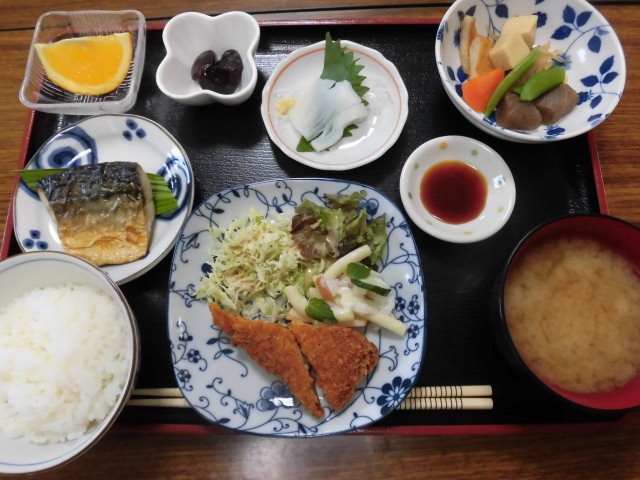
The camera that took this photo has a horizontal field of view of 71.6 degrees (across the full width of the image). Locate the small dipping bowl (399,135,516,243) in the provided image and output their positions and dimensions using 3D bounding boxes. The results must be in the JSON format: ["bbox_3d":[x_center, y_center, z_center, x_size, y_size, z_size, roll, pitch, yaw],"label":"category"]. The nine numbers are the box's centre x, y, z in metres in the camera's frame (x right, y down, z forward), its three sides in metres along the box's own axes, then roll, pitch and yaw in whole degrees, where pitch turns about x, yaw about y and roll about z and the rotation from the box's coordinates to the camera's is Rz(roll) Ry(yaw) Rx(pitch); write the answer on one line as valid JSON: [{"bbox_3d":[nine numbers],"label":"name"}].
[{"bbox_3d":[0.094,-0.033,0.312,0.078,0.023,0.078,0,76,1],"label":"small dipping bowl"}]

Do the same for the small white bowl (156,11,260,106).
[{"bbox_3d":[-0.078,-0.127,0.332,0.071,0.038,0.071,1,76,1],"label":"small white bowl"}]

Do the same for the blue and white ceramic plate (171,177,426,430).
[{"bbox_3d":[-0.015,0.040,0.296,0.165,0.024,0.164,0,76,1],"label":"blue and white ceramic plate"}]

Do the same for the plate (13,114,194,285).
[{"bbox_3d":[-0.149,-0.028,0.317,0.123,0.022,0.123,0,76,1],"label":"plate"}]

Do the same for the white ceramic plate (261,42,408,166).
[{"bbox_3d":[0.011,-0.097,0.332,0.106,0.020,0.106,0,76,1],"label":"white ceramic plate"}]

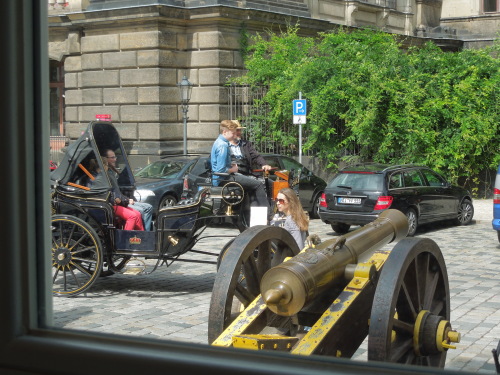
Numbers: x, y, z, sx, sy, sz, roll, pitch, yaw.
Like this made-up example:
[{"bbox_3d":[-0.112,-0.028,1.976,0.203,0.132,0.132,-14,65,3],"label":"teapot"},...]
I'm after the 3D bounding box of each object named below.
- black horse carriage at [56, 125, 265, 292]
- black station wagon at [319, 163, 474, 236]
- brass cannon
[{"bbox_3d":[-1.177,0.258,12.140,3.620,2.300,1.750,1,4,11],"label":"black horse carriage"},{"bbox_3d":[3.392,0.214,19.675,1.780,1.460,4.600,3,4,37],"label":"black station wagon"},{"bbox_3d":[0.463,1.016,6.391,1.920,1.480,3.570,2,4,30],"label":"brass cannon"}]

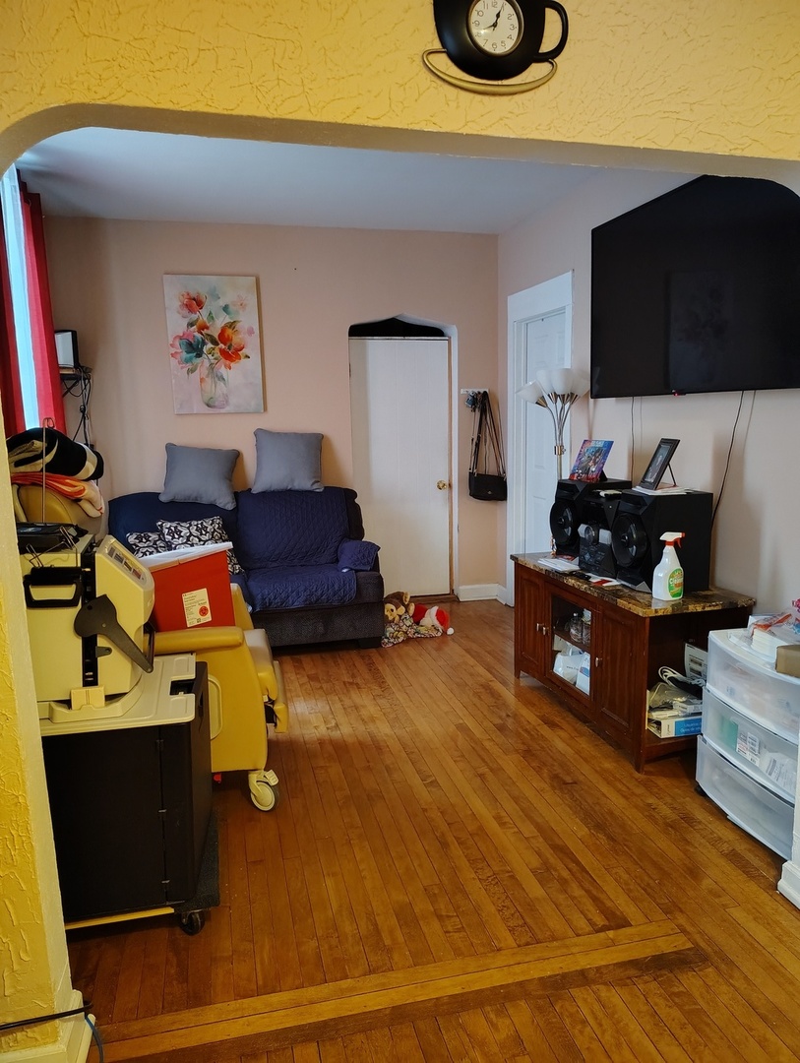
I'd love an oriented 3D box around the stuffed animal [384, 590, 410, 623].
[{"bbox_3d":[-0.036,0.527,4.910,0.230,0.240,0.240,-1,8,1],"label":"stuffed animal"}]

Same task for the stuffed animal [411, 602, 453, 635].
[{"bbox_3d":[0.203,0.568,4.944,0.290,0.190,0.240,-3,9,-14],"label":"stuffed animal"}]

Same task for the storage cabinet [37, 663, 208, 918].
[{"bbox_3d":[-0.849,0.708,2.120,0.610,0.515,0.560,-3,9,-14],"label":"storage cabinet"}]

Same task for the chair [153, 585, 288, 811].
[{"bbox_3d":[-0.923,0.402,2.828,0.930,1.190,0.790,-3,9,-14],"label":"chair"}]

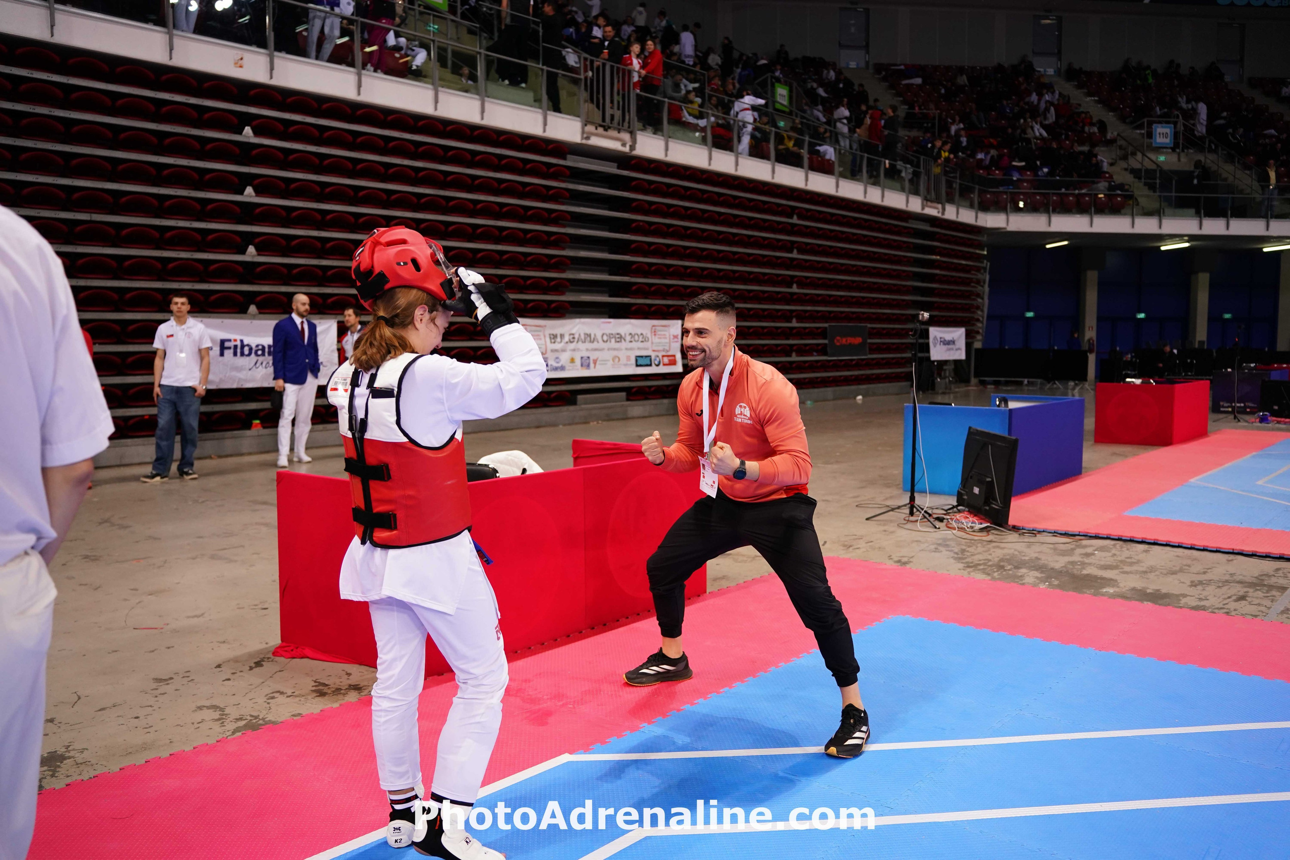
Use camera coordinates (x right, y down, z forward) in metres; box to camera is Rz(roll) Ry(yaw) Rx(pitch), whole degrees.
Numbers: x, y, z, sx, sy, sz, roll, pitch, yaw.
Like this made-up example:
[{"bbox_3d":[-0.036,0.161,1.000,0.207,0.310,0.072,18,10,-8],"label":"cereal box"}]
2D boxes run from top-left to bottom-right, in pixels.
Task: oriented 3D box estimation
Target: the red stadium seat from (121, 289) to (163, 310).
[{"bbox_3d":[-5.714,-1.483,11.411,0.390,0.280,0.470,4,7,40],"label":"red stadium seat"}]

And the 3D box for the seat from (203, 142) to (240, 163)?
[{"bbox_3d":[-5.110,-3.345,12.098,0.320,0.270,0.440,4,7,42],"label":"seat"}]

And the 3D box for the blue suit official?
[{"bbox_3d":[-3.785,-0.555,10.922,0.340,1.840,0.510,3,6,44],"label":"blue suit official"}]

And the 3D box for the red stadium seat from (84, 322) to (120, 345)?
[{"bbox_3d":[-6.076,-1.087,11.223,0.320,0.270,0.440,4,7,42],"label":"red stadium seat"}]

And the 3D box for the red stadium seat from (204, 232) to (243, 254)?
[{"bbox_3d":[-5.084,-2.258,12.093,0.390,0.280,0.470,4,7,40],"label":"red stadium seat"}]

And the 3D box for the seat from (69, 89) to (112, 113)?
[{"bbox_3d":[-6.007,-3.560,10.863,0.390,0.280,0.470,4,7,40],"label":"seat"}]

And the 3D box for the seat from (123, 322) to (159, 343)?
[{"bbox_3d":[-5.792,-1.123,11.532,0.320,0.270,0.440,4,7,42],"label":"seat"}]

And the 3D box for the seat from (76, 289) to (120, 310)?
[{"bbox_3d":[-6.091,-1.447,11.177,0.320,0.270,0.440,4,7,42],"label":"seat"}]

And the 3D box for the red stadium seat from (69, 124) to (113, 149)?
[{"bbox_3d":[-5.960,-3.168,10.801,0.280,0.270,0.445,3,6,44],"label":"red stadium seat"}]

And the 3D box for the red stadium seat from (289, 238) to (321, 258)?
[{"bbox_3d":[-4.276,-2.293,12.624,0.280,0.270,0.445,3,6,44],"label":"red stadium seat"}]

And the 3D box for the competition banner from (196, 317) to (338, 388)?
[{"bbox_3d":[-4.598,-0.917,12.035,0.030,0.818,2.003,3,6,44],"label":"competition banner"}]

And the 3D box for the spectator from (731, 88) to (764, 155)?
[{"bbox_3d":[2.129,-6.323,20.902,0.600,1.600,0.480,-4,6,-38],"label":"spectator"}]

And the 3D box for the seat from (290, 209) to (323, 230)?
[{"bbox_3d":[-4.267,-2.642,12.612,0.280,0.270,0.445,3,6,44],"label":"seat"}]

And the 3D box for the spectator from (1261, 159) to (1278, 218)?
[{"bbox_3d":[18.373,-7.083,29.500,0.500,1.770,0.360,-1,5,6],"label":"spectator"}]

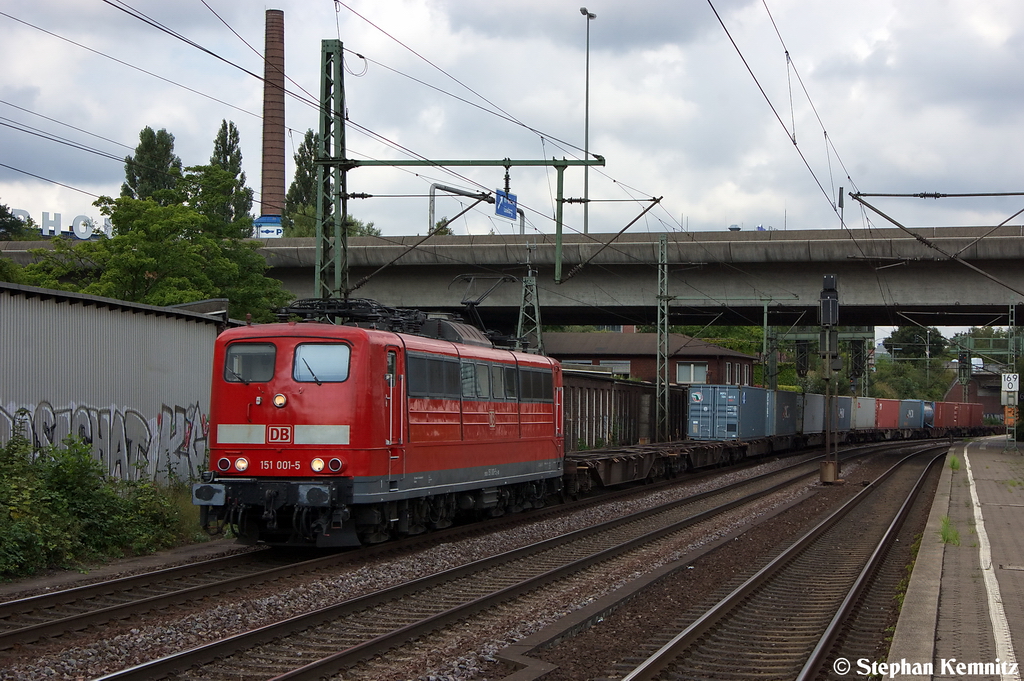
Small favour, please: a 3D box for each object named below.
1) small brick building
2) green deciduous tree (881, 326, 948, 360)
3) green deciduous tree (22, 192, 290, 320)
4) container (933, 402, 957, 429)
[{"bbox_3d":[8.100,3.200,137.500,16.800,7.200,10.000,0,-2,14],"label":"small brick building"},{"bbox_3d":[63.800,0.600,302.000,10.200,9.200,9.800,0,-2,12],"label":"green deciduous tree"},{"bbox_3d":[-12.700,-0.200,68.000,9.600,10.200,9.000,0,-2,12],"label":"green deciduous tree"},{"bbox_3d":[44.600,7.800,199.000,2.440,2.590,6.060,-1,-2,22],"label":"container"}]

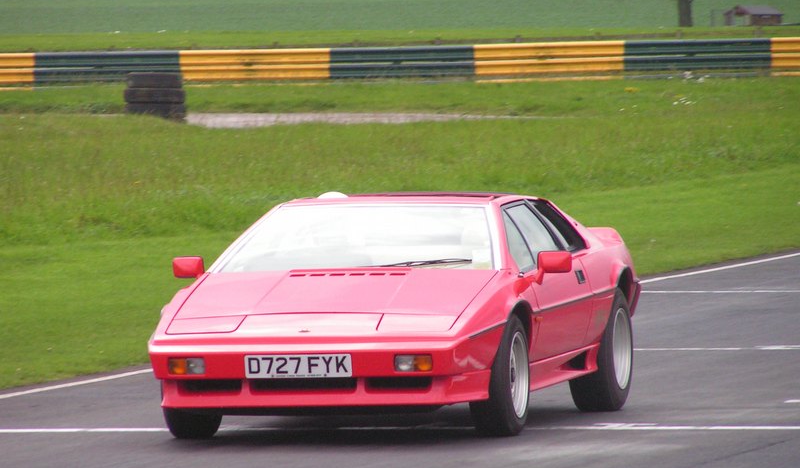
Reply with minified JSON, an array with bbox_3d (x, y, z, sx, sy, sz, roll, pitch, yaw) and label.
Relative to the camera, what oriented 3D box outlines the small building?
[{"bbox_3d":[24.956,-15.390,620.000,2.600,1.650,3.400,0,2,40],"label":"small building"}]

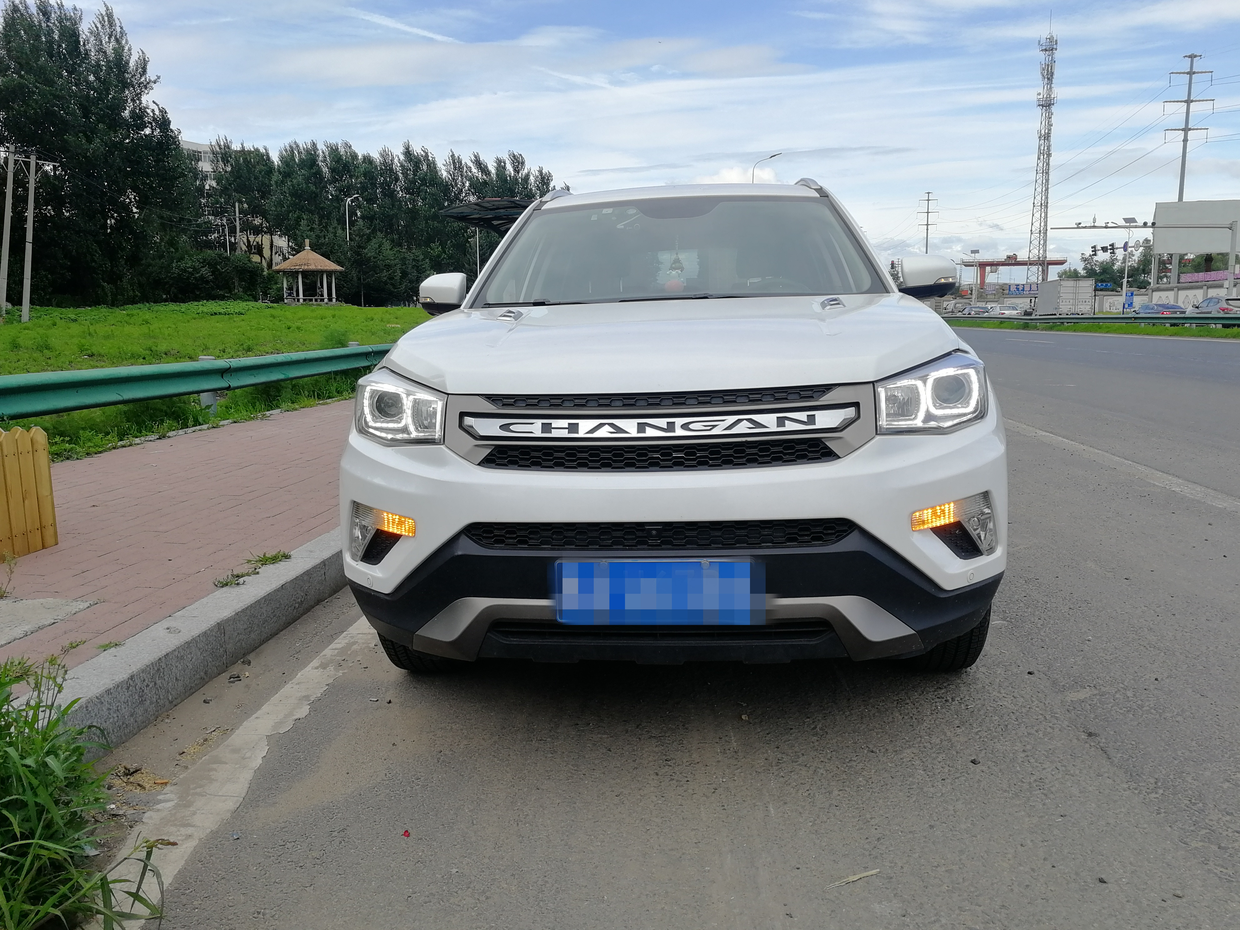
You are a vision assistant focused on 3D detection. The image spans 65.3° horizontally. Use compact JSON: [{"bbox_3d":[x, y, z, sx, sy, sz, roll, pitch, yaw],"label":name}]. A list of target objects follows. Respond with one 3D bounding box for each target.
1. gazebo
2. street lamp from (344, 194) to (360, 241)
[{"bbox_3d":[-25.010,-15.444,77.547,5.611,5.032,5.611,-3,9,-17],"label":"gazebo"},{"bbox_3d":[-23.111,-18.449,83.151,1.250,9.206,0.320,0,9,0],"label":"street lamp"}]

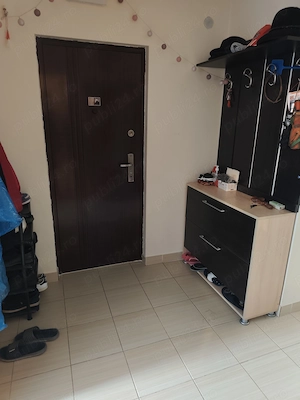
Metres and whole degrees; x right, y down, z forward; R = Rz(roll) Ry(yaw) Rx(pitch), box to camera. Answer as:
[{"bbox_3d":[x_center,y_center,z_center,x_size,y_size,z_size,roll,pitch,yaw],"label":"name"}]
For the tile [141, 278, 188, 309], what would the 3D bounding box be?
[{"bbox_3d":[0.131,0.819,2.367,0.331,0.010,0.331,-5,18,-19],"label":"tile"}]

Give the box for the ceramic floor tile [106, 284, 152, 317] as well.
[{"bbox_3d":[-0.188,0.845,2.255,0.333,0.010,0.333,-5,18,-19],"label":"ceramic floor tile"}]

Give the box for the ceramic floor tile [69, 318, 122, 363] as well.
[{"bbox_3d":[-0.388,0.966,1.847,0.331,0.010,0.331,-5,18,-19],"label":"ceramic floor tile"}]

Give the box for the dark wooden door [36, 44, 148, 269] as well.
[{"bbox_3d":[-0.477,-0.298,2.470,0.860,2.050,0.060,-5,18,-19],"label":"dark wooden door"}]

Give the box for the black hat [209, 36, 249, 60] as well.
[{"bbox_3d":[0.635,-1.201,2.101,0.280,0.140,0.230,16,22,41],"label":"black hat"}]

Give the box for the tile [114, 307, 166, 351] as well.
[{"bbox_3d":[-0.074,0.936,1.955,0.333,0.010,0.333,-5,18,-19],"label":"tile"}]

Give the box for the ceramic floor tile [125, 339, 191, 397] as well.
[{"bbox_3d":[0.040,1.028,1.655,0.333,0.010,0.333,-5,18,-19],"label":"ceramic floor tile"}]

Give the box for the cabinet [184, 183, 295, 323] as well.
[{"bbox_3d":[0.677,0.380,2.346,0.321,0.864,0.997,-5,18,-19],"label":"cabinet"}]

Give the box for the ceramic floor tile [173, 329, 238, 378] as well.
[{"bbox_3d":[0.355,1.003,1.767,0.331,0.010,0.331,-5,18,-19],"label":"ceramic floor tile"}]

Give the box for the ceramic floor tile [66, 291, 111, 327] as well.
[{"bbox_3d":[-0.500,0.873,2.148,0.331,0.010,0.331,-5,18,-19],"label":"ceramic floor tile"}]

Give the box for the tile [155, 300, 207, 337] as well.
[{"bbox_3d":[0.239,0.910,2.066,0.333,0.010,0.333,-5,18,-19],"label":"tile"}]

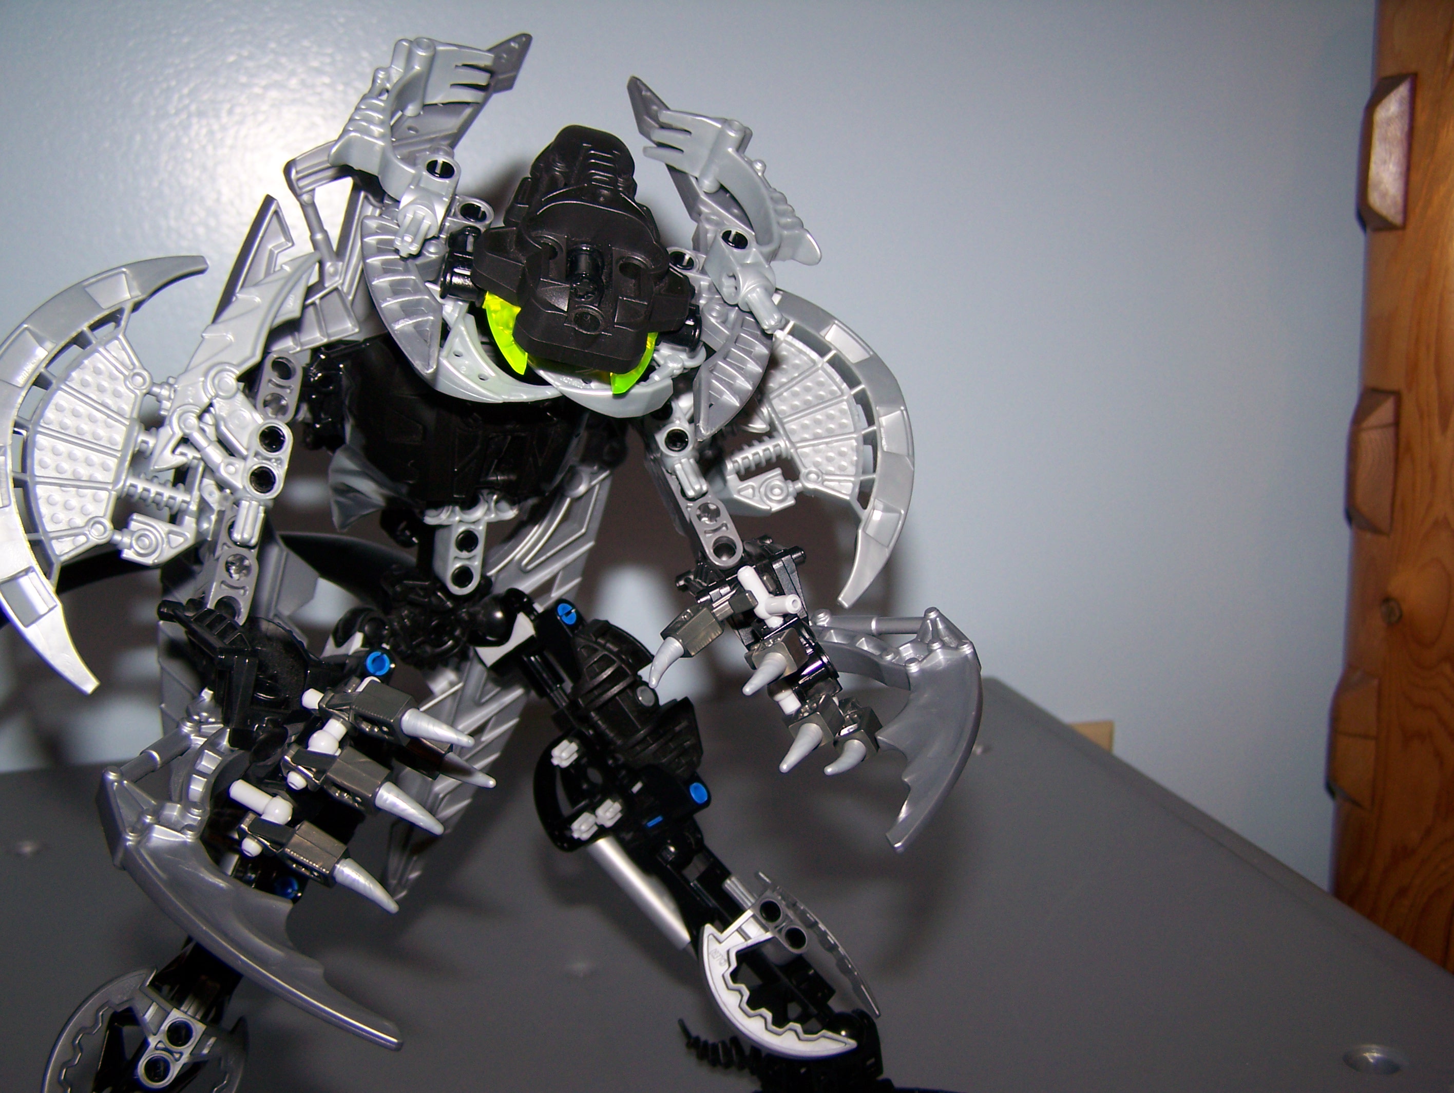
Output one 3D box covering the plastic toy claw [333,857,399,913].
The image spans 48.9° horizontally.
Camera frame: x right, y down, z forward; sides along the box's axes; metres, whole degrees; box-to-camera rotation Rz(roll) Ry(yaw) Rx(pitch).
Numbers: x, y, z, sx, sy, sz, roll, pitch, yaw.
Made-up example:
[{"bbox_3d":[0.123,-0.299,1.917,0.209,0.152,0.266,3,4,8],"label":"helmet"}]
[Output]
[{"bbox_3d":[-0.059,0.056,0.262,0.013,0.005,0.004,40,15,0],"label":"plastic toy claw"}]

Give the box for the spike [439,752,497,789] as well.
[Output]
[{"bbox_3d":[-0.044,0.038,0.270,0.013,0.005,0.004,24,12,0],"label":"spike"}]

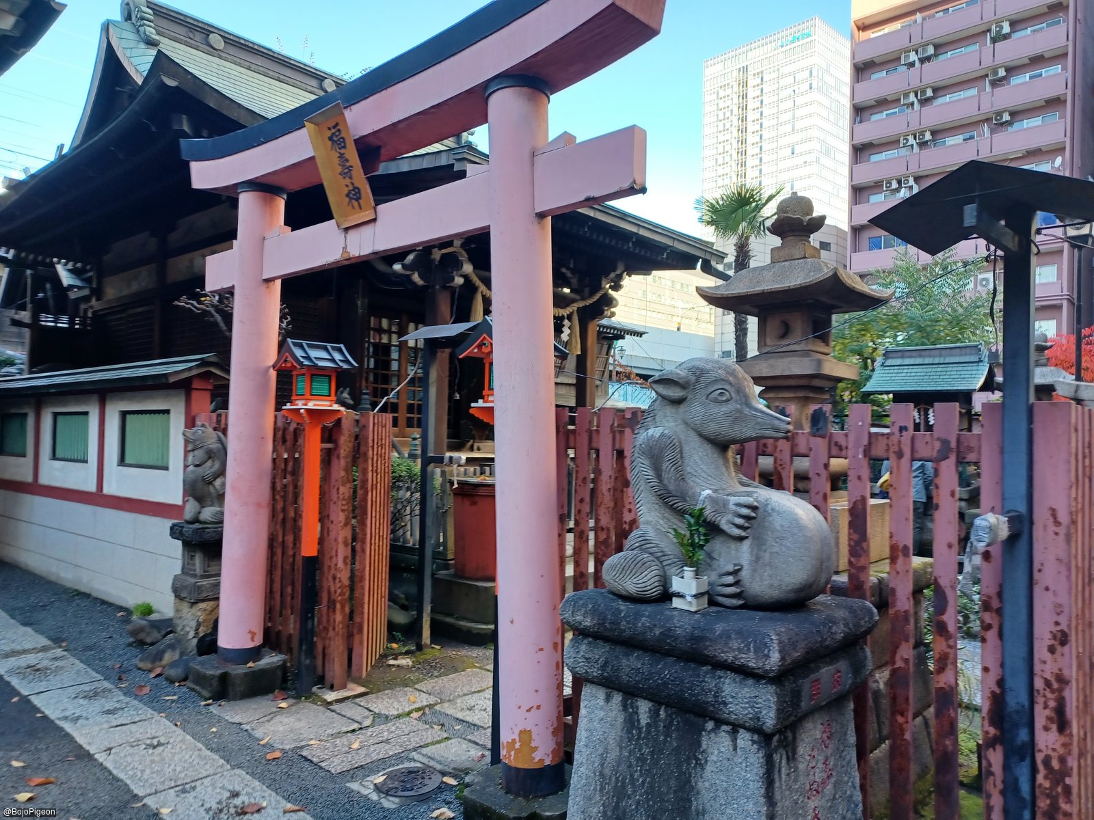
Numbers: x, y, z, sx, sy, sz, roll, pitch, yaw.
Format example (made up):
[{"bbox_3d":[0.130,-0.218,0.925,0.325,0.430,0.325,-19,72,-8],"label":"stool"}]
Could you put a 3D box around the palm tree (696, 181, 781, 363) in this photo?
[{"bbox_3d":[3.171,-0.852,13.000,1.500,5.770,1.500,-1,-3,41],"label":"palm tree"}]

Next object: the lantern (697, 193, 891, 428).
[{"bbox_3d":[1.221,-0.173,3.900,0.700,1.790,0.700,-1,-3,41],"label":"lantern"}]

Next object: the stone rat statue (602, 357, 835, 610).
[{"bbox_3d":[0.552,0.215,2.520,0.680,0.770,0.480,0,-3,33],"label":"stone rat statue"}]

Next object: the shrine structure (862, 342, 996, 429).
[{"bbox_3d":[5.722,0.075,11.900,1.610,2.160,0.990,-1,-3,41],"label":"shrine structure"}]

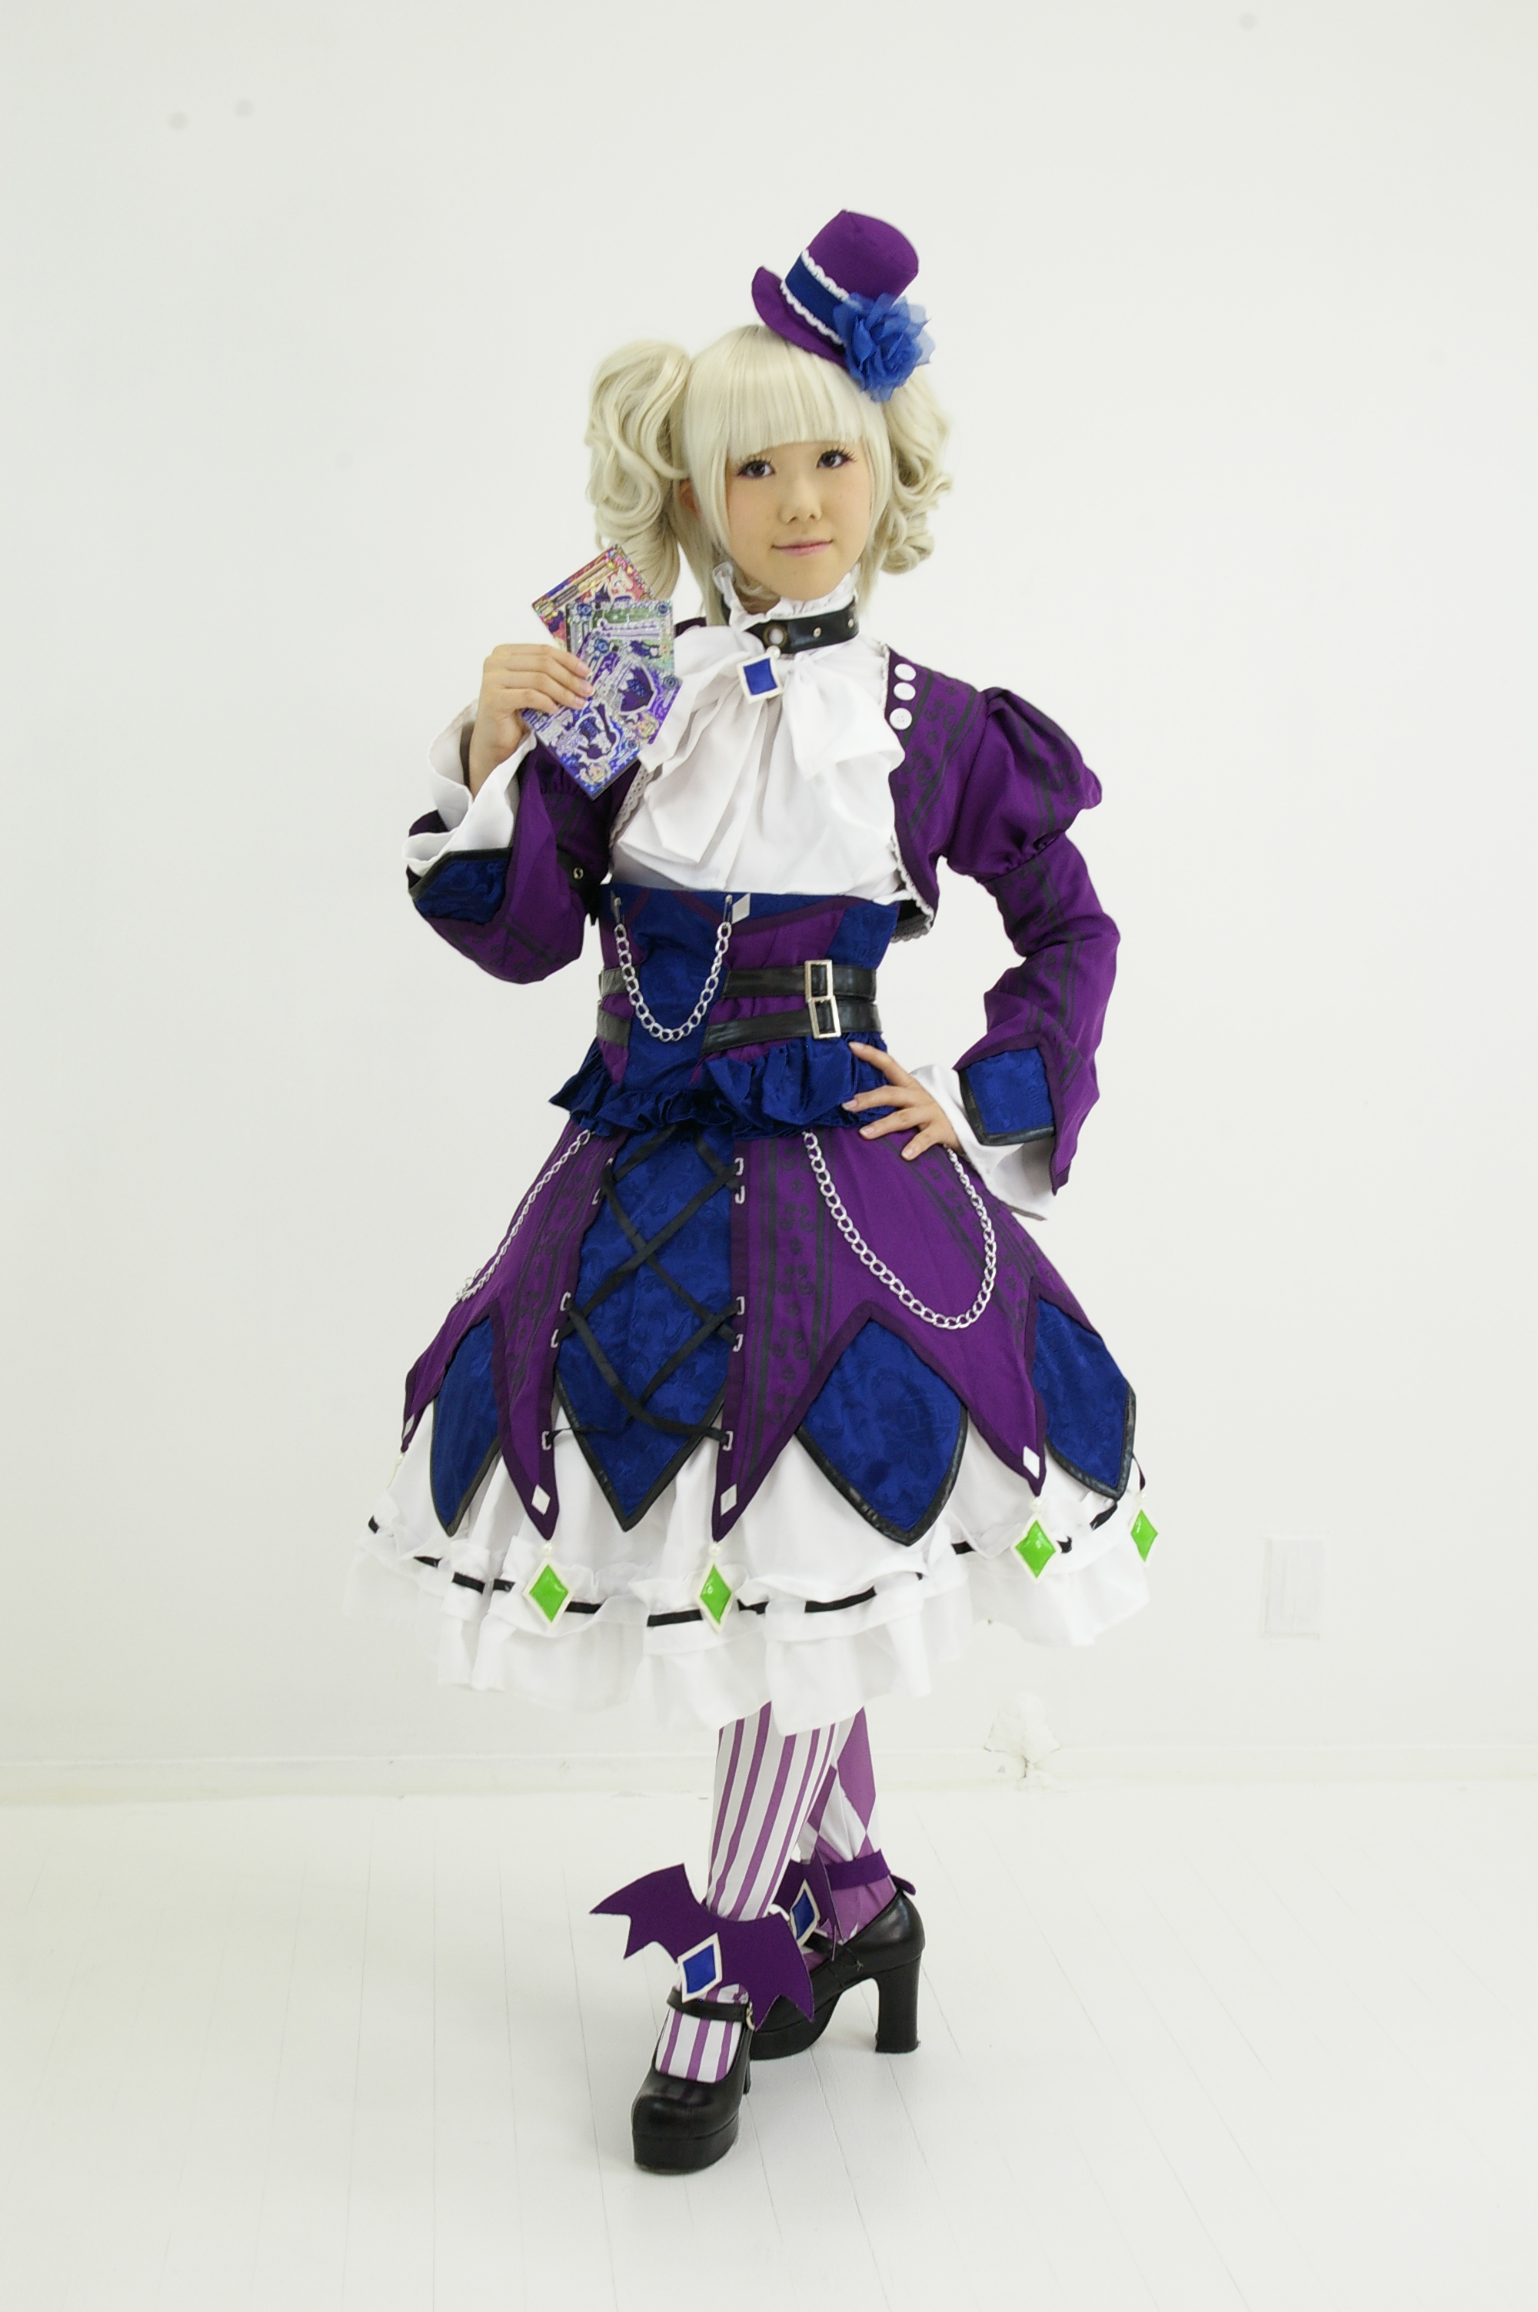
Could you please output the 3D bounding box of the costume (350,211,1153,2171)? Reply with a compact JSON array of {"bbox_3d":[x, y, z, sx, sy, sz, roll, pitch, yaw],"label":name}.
[{"bbox_3d":[-0.014,0.023,2.523,0.700,1.650,0.640,4,7,20],"label":"costume"}]

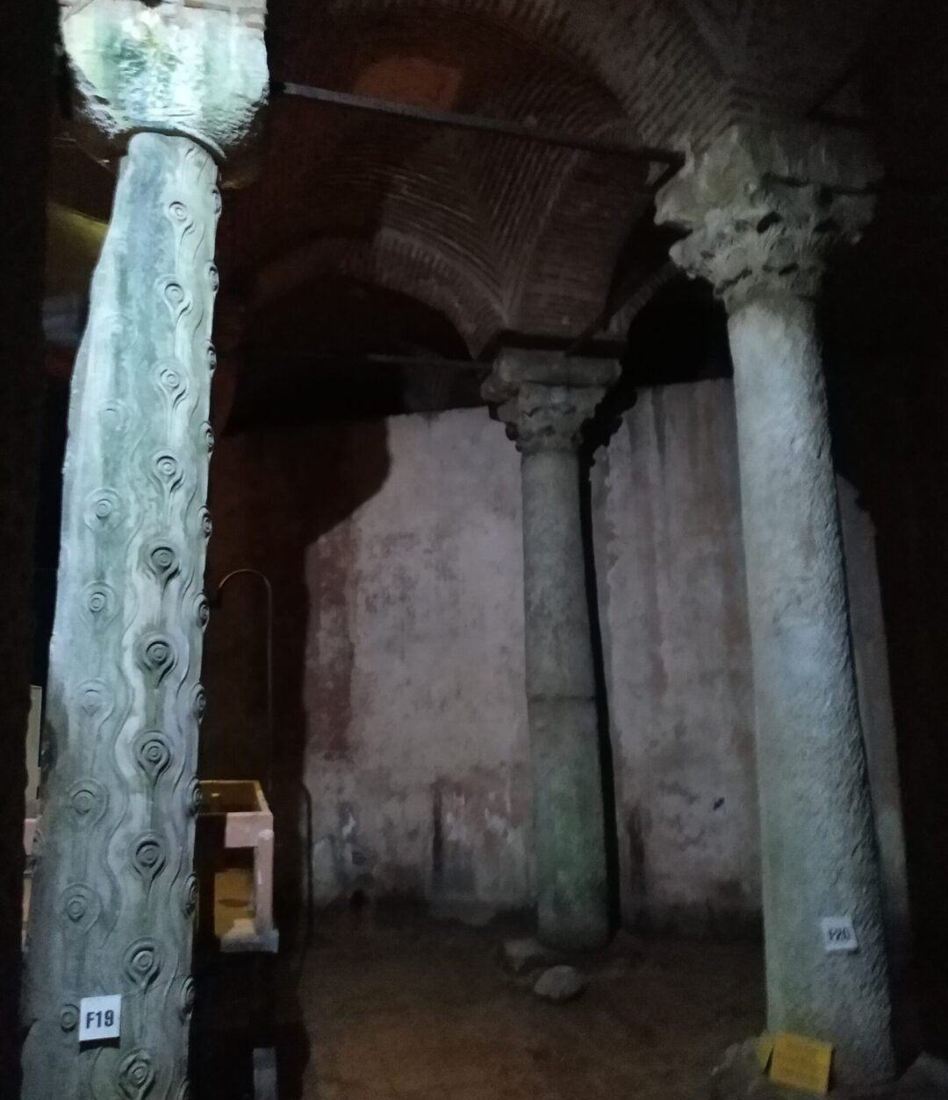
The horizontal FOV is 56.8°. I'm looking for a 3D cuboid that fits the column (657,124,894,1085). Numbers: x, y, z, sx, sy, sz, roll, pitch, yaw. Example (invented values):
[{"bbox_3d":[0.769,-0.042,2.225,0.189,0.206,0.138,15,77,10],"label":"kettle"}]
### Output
[{"bbox_3d":[2.527,0.275,6.880,1.220,7.000,1.220,2,-11,-18],"label":"column"}]

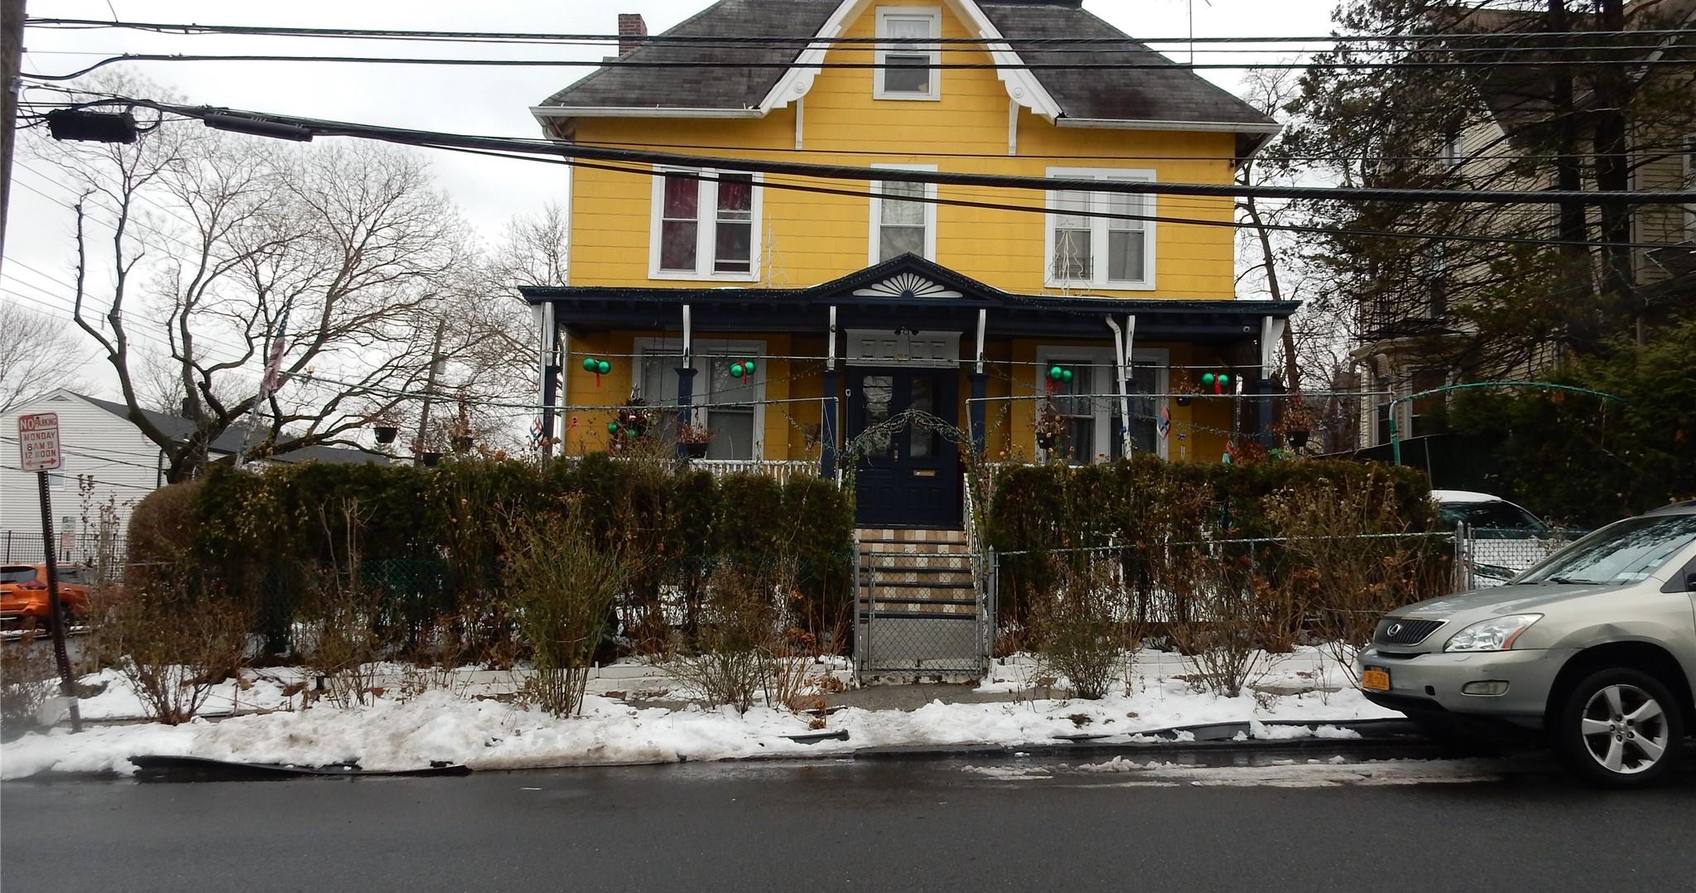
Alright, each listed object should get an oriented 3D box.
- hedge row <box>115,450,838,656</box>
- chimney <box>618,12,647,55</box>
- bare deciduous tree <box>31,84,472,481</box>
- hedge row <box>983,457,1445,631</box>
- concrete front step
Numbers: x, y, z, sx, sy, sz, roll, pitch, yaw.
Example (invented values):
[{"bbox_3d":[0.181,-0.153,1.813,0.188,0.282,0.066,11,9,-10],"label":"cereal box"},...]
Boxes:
[{"bbox_3d":[-3.231,1.034,11.579,6.550,1.700,0.950,1,-3,-1],"label":"hedge row"},{"bbox_3d":[-4.123,-7.757,23.488,0.420,0.850,0.720,1,-3,-1],"label":"chimney"},{"bbox_3d":[-8.307,-0.957,17.187,6.100,7.800,5.800,1,-3,-1],"label":"bare deciduous tree"},{"bbox_3d":[3.382,0.977,11.601,4.100,1.620,0.950,1,-3,-1],"label":"hedge row"},{"bbox_3d":[0.893,1.272,17.268,1.520,0.200,0.350,1,-3,-1],"label":"concrete front step"}]

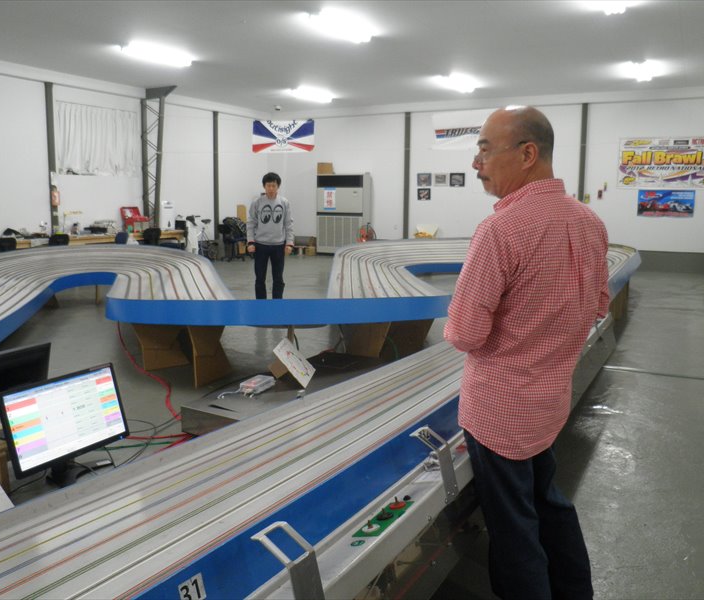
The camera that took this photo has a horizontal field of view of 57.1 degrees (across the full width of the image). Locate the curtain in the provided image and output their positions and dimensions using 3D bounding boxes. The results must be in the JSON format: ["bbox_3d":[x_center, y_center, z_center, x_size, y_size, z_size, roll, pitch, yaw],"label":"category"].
[{"bbox_3d":[-4.628,-2.949,12.026,0.100,1.240,1.930,5,10,28],"label":"curtain"}]

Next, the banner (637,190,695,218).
[{"bbox_3d":[6.116,-1.876,12.590,0.990,0.500,0.020,5,10,28],"label":"banner"}]

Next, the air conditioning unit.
[{"bbox_3d":[-0.176,-2.029,15.620,1.235,1.933,0.480,5,10,28],"label":"air conditioning unit"}]

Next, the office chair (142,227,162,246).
[{"bbox_3d":[-3.870,-0.962,12.168,0.560,0.840,0.560,7,11,33],"label":"office chair"}]

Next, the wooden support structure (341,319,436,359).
[{"bbox_3d":[0.279,0.356,5.291,0.450,0.500,0.580,-8,12,-42],"label":"wooden support structure"}]

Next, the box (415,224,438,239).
[{"bbox_3d":[1.664,-1.523,14.455,0.520,0.340,0.400,5,10,28],"label":"box"}]

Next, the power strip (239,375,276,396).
[{"bbox_3d":[-0.616,0.558,4.268,0.125,0.065,0.240,5,10,28],"label":"power strip"}]

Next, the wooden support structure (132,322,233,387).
[{"bbox_3d":[-1.362,0.362,5.144,0.720,0.500,0.620,5,10,28],"label":"wooden support structure"}]

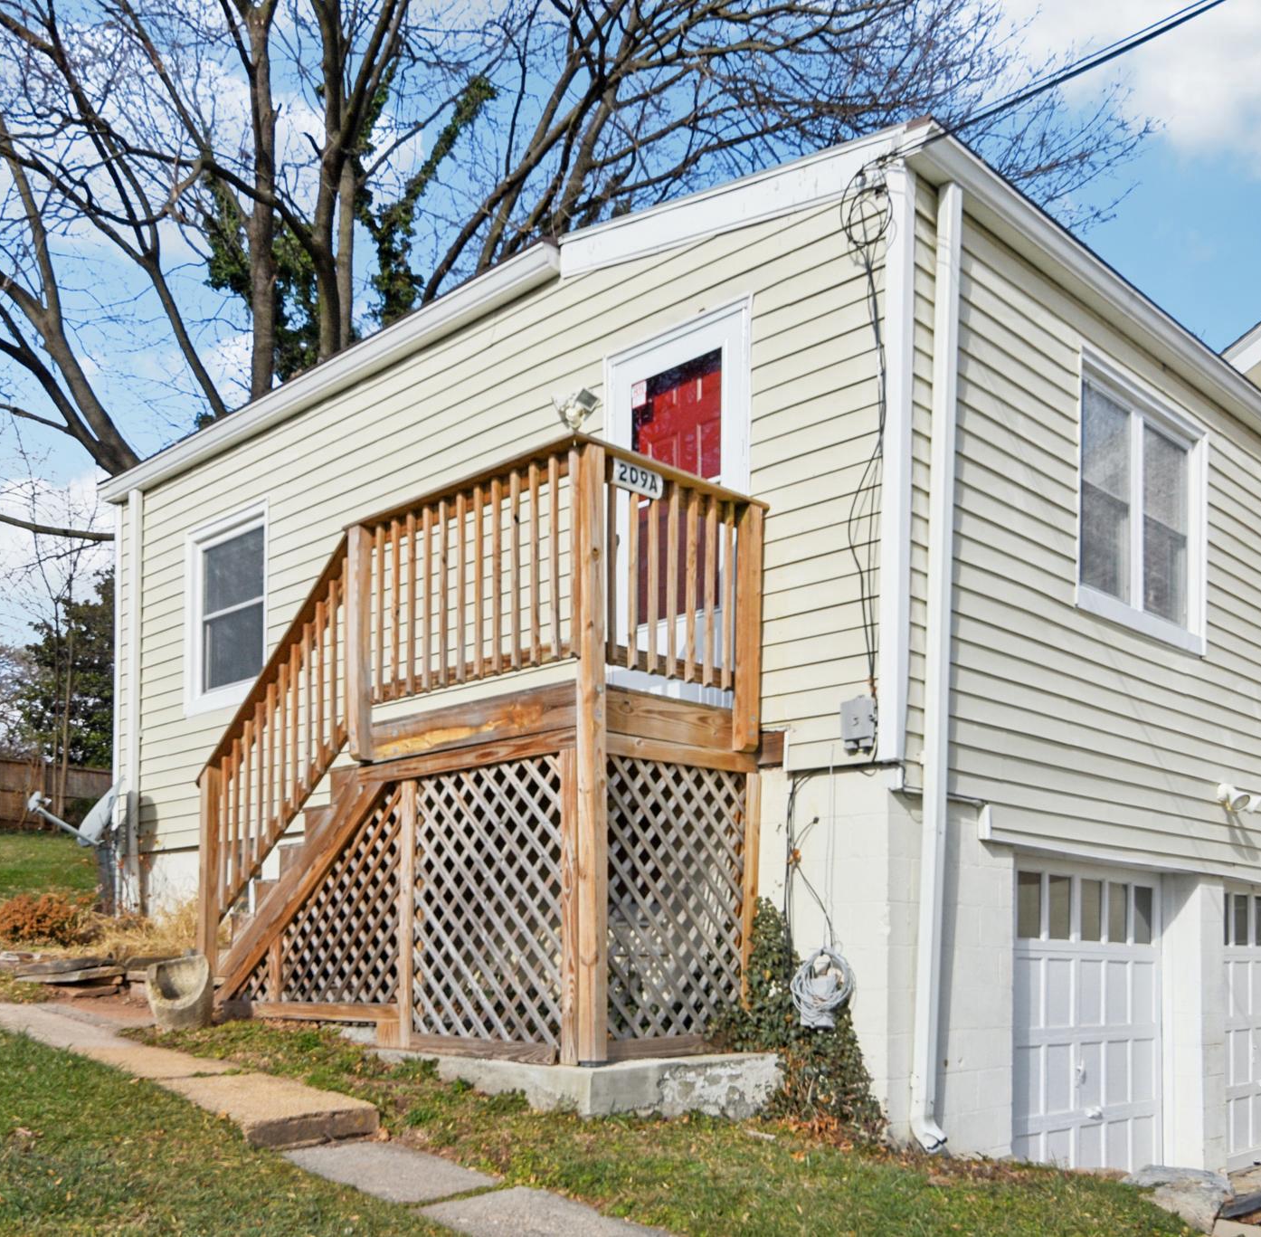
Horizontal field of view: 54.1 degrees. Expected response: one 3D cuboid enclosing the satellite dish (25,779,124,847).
[{"bbox_3d":[-4.500,1.580,10.100,0.750,0.580,0.580,3,-9,-17],"label":"satellite dish"}]

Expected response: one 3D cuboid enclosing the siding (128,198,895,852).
[{"bbox_3d":[-1.550,-0.080,8.130,7.500,3.200,0.150,-7,-12,41],"label":"siding"}]

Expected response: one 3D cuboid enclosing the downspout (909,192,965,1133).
[{"bbox_3d":[1.430,0.110,5.840,0.200,4.550,0.100,-7,-12,41],"label":"downspout"}]

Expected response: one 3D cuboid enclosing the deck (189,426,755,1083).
[{"bbox_3d":[-0.980,0.830,6.950,3.550,2.750,1.250,-7,-12,41],"label":"deck"}]

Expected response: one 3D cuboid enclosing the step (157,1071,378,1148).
[{"bbox_3d":[-1.590,2.090,5.290,0.850,0.150,0.620,-7,-12,41],"label":"step"}]

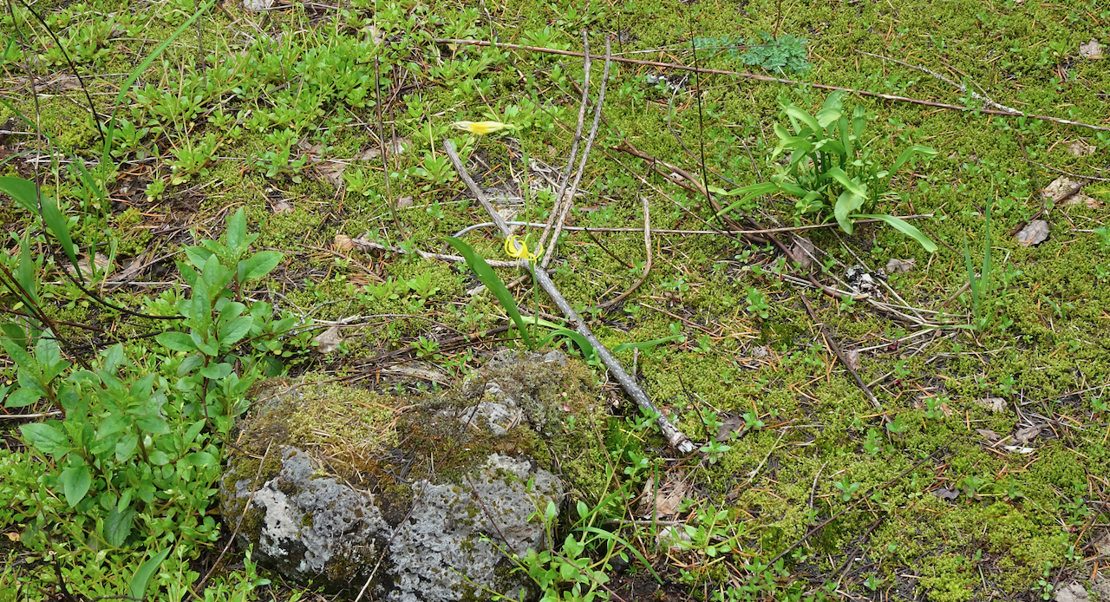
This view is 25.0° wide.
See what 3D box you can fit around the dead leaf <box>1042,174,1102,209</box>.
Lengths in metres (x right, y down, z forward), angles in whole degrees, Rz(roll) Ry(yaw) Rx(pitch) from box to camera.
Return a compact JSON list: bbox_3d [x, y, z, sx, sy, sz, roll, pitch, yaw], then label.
[{"bbox_3d":[0.640,-0.135,3.101,0.071,0.018,0.064,0,32,0],"label":"dead leaf"}]

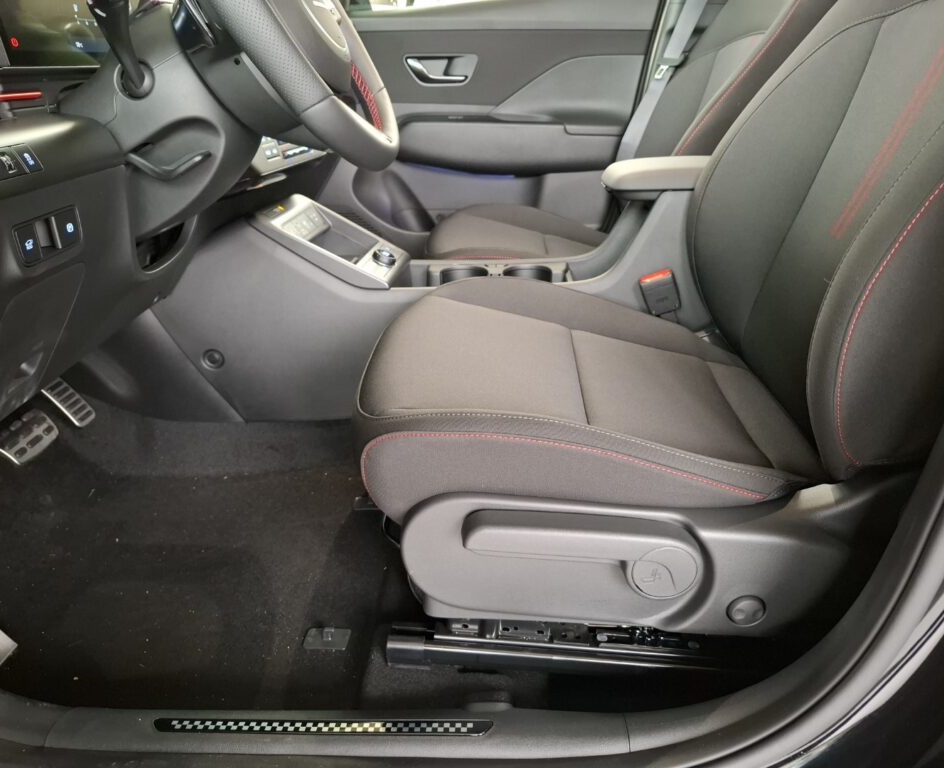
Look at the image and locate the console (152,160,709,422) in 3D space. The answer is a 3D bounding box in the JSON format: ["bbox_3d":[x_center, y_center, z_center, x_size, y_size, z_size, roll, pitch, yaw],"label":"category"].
[{"bbox_3d":[-0.001,-0.173,1.226,1.000,0.415,0.260,-1,24,3],"label":"console"}]

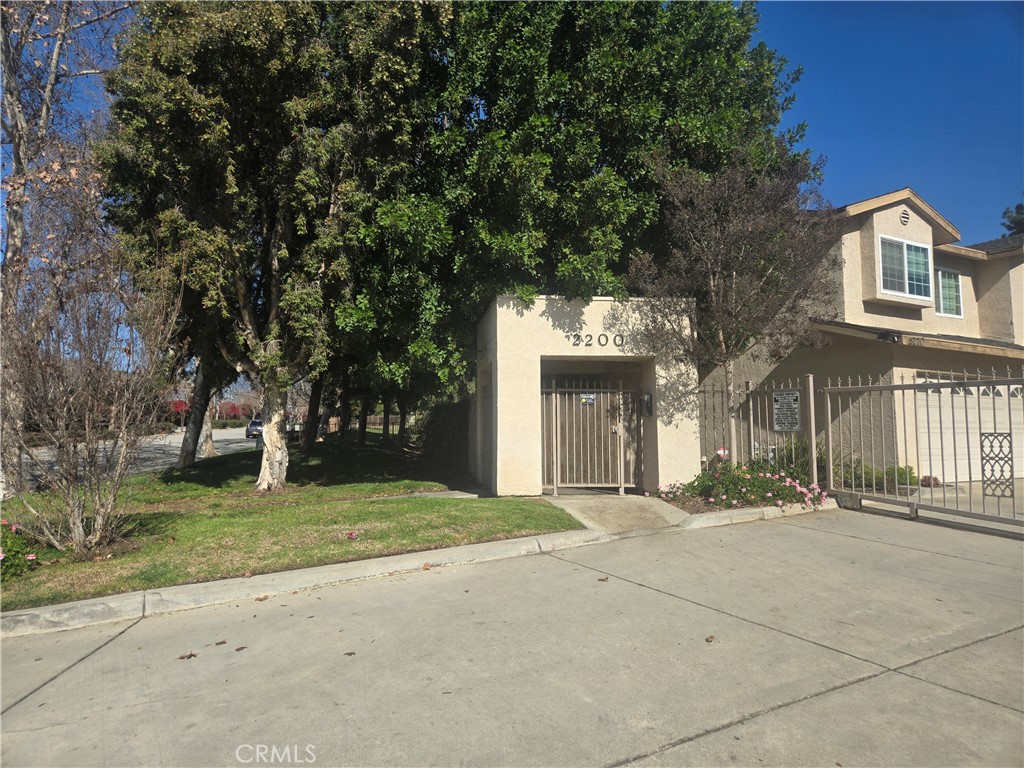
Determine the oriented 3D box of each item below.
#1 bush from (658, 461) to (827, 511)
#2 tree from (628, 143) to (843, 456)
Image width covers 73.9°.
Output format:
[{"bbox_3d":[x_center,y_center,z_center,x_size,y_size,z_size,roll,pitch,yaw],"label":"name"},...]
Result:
[{"bbox_3d":[3.670,1.541,10.724,2.550,0.670,1.200,1,-4,-8],"label":"bush"},{"bbox_3d":[3.580,-0.984,10.883,3.300,5.570,3.100,1,-4,-10],"label":"tree"}]

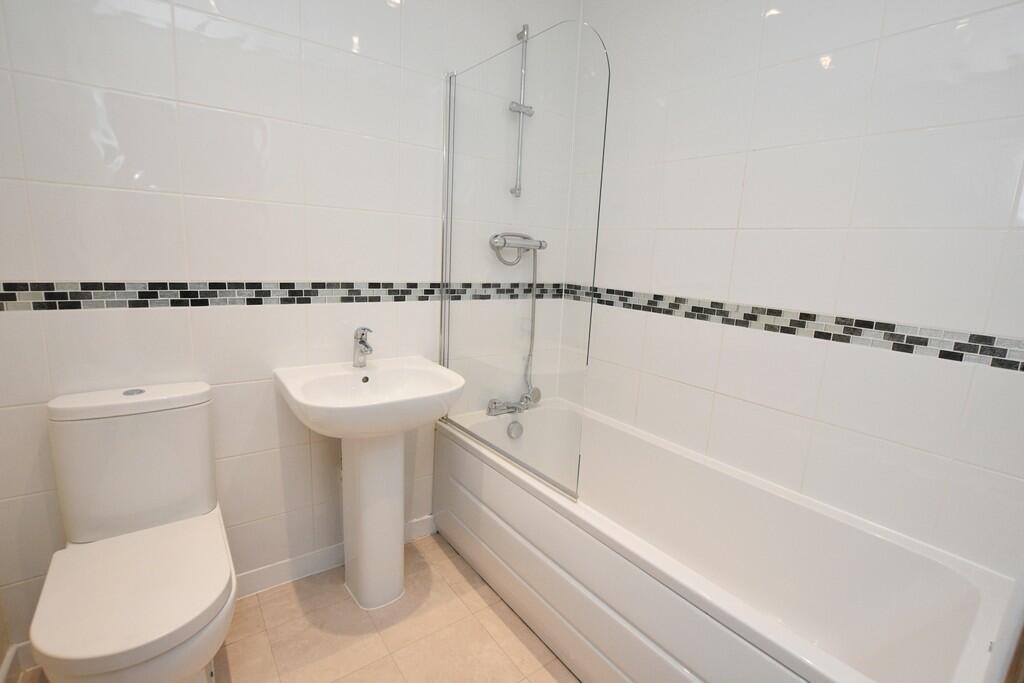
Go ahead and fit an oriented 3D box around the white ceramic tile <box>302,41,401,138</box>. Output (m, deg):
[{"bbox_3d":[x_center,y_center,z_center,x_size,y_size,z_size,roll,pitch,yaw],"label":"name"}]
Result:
[{"bbox_3d":[-0.551,-0.857,1.484,0.325,0.255,0.010,-4,11,-33],"label":"white ceramic tile"}]

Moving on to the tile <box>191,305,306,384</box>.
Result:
[{"bbox_3d":[-0.856,0.008,1.430,0.330,0.250,0.010,-5,13,-36],"label":"tile"}]

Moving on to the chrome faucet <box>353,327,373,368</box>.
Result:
[{"bbox_3d":[-0.541,0.028,1.548,0.050,0.148,0.122,-5,14,-36],"label":"chrome faucet"}]

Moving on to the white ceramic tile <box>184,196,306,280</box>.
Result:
[{"bbox_3d":[-0.851,-0.325,1.387,0.325,0.255,0.010,-4,11,-33],"label":"white ceramic tile"}]

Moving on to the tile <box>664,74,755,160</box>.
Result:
[{"bbox_3d":[0.709,-0.806,1.551,0.010,0.255,0.313,-5,13,-41],"label":"tile"}]

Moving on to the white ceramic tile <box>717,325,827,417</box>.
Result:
[{"bbox_3d":[0.874,0.097,1.476,0.010,0.250,0.330,-5,14,-36],"label":"white ceramic tile"}]

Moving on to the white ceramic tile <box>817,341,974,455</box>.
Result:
[{"bbox_3d":[1.080,0.155,1.232,0.010,0.250,0.330,-5,14,-36],"label":"white ceramic tile"}]

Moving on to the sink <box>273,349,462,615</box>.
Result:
[{"bbox_3d":[-0.474,0.529,1.530,0.544,0.824,0.443,-5,13,-37],"label":"sink"}]

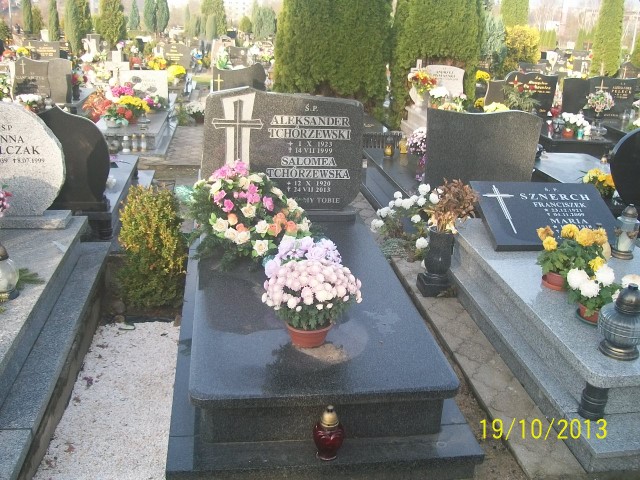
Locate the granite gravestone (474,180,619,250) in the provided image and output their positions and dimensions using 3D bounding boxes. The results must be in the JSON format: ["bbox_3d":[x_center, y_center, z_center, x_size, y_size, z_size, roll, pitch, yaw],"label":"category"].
[{"bbox_3d":[1.365,-0.146,3.995,0.810,0.045,0.600,0,41,-7],"label":"granite gravestone"}]

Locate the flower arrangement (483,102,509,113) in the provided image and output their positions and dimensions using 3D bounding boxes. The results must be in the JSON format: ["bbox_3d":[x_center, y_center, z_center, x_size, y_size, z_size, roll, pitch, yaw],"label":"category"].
[{"bbox_3d":[1.798,-1.297,6.856,0.280,0.230,0.270,0,20,-9],"label":"flower arrangement"}]

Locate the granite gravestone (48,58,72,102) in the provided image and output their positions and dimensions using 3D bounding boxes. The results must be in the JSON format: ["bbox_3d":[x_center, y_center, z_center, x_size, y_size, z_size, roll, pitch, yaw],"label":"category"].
[{"bbox_3d":[-3.587,-2.205,9.200,0.340,0.610,0.100,0,19,-9],"label":"granite gravestone"}]

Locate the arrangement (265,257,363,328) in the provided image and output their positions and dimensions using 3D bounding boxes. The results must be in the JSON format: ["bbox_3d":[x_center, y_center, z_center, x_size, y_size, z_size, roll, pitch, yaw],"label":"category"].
[{"bbox_3d":[-0.027,0.183,2.386,0.365,0.250,0.360,-1,20,-9],"label":"arrangement"}]

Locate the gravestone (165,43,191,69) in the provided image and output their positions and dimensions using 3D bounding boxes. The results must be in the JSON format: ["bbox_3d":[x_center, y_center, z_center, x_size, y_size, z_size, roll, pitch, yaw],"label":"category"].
[{"bbox_3d":[-3.276,-4.223,15.300,0.620,0.620,0.100,0,19,-9],"label":"gravestone"}]

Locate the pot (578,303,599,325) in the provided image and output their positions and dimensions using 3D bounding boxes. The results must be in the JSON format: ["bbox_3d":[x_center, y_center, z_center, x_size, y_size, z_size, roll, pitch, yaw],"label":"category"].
[{"bbox_3d":[1.193,0.297,2.890,0.155,0.105,0.155,2,19,-1],"label":"pot"}]

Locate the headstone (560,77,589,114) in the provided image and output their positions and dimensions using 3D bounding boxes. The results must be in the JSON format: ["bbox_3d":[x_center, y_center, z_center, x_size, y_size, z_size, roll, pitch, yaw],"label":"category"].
[{"bbox_3d":[3.010,-1.713,7.920,0.328,0.441,0.113,0,20,-9],"label":"headstone"}]

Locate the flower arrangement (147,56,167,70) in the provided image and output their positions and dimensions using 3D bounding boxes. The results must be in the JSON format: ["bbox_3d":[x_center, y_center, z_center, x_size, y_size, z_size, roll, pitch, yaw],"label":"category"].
[{"bbox_3d":[-3.316,-3.570,13.500,0.410,0.320,0.380,0,19,-9],"label":"flower arrangement"}]

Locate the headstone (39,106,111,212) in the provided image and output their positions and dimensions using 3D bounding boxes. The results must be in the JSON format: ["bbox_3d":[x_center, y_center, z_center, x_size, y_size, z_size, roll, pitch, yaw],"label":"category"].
[{"bbox_3d":[-1.504,-0.470,3.838,0.590,0.600,0.140,0,20,-9],"label":"headstone"}]

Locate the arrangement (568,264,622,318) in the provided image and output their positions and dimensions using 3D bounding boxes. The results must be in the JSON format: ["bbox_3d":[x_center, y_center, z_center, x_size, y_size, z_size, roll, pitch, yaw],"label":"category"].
[{"bbox_3d":[1.126,0.176,2.723,0.220,0.175,0.205,0,20,-9],"label":"arrangement"}]

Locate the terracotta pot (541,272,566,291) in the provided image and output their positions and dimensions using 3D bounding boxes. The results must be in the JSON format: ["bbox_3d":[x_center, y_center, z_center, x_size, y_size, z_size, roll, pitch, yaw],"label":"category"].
[{"bbox_3d":[1.088,0.167,3.068,0.120,0.090,0.120,3,20,-1],"label":"terracotta pot"}]

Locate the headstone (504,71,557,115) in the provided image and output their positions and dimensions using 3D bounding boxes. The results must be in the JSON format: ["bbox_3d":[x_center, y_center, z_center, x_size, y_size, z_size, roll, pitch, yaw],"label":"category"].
[{"bbox_3d":[2.459,-1.728,7.831,0.641,0.504,0.113,0,20,-9],"label":"headstone"}]

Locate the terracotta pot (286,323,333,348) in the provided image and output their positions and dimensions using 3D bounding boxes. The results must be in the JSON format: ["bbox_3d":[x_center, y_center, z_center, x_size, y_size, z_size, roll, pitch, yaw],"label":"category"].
[{"bbox_3d":[-0.040,0.328,2.444,0.173,0.098,0.173,2,20,-1],"label":"terracotta pot"}]

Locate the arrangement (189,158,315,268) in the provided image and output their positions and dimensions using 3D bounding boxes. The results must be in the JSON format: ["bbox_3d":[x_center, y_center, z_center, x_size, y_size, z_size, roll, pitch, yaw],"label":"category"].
[{"bbox_3d":[-0.356,-0.143,3.291,0.600,0.380,0.500,-1,20,-9],"label":"arrangement"}]

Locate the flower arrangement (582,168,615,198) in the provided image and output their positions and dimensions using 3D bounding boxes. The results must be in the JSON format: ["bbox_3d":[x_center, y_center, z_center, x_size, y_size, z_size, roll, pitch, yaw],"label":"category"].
[{"bbox_3d":[1.970,-0.414,4.678,0.250,0.190,0.230,0,20,-9],"label":"flower arrangement"}]

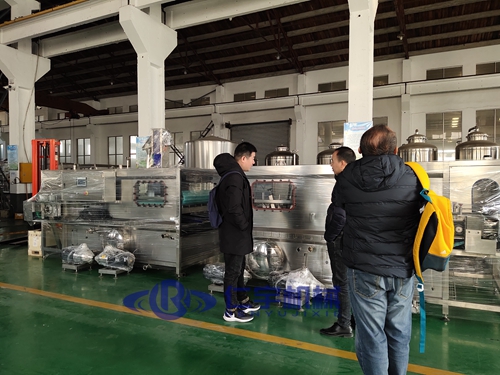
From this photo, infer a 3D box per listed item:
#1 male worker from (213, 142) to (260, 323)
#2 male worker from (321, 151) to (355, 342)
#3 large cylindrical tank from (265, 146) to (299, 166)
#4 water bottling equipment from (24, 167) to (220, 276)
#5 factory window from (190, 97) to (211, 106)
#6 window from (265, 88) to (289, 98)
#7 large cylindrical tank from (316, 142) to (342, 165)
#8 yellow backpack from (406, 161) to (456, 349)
[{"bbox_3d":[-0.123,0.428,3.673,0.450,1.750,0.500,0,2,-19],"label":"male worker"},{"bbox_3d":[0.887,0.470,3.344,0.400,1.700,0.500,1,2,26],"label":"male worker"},{"bbox_3d":[0.974,-0.025,10.845,0.990,2.410,0.990,1,1,26],"label":"large cylindrical tank"},{"bbox_3d":[-2.318,0.474,6.605,3.500,1.600,1.350,1,1,26],"label":"water bottling equipment"},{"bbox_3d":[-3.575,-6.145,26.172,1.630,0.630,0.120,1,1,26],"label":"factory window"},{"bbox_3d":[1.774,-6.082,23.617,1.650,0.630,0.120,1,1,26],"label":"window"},{"bbox_3d":[2.395,-0.020,10.166,0.990,2.430,0.990,0,1,0],"label":"large cylindrical tank"},{"bbox_3d":[1.025,0.386,2.050,0.220,1.000,0.290,0,1,14],"label":"yellow backpack"}]

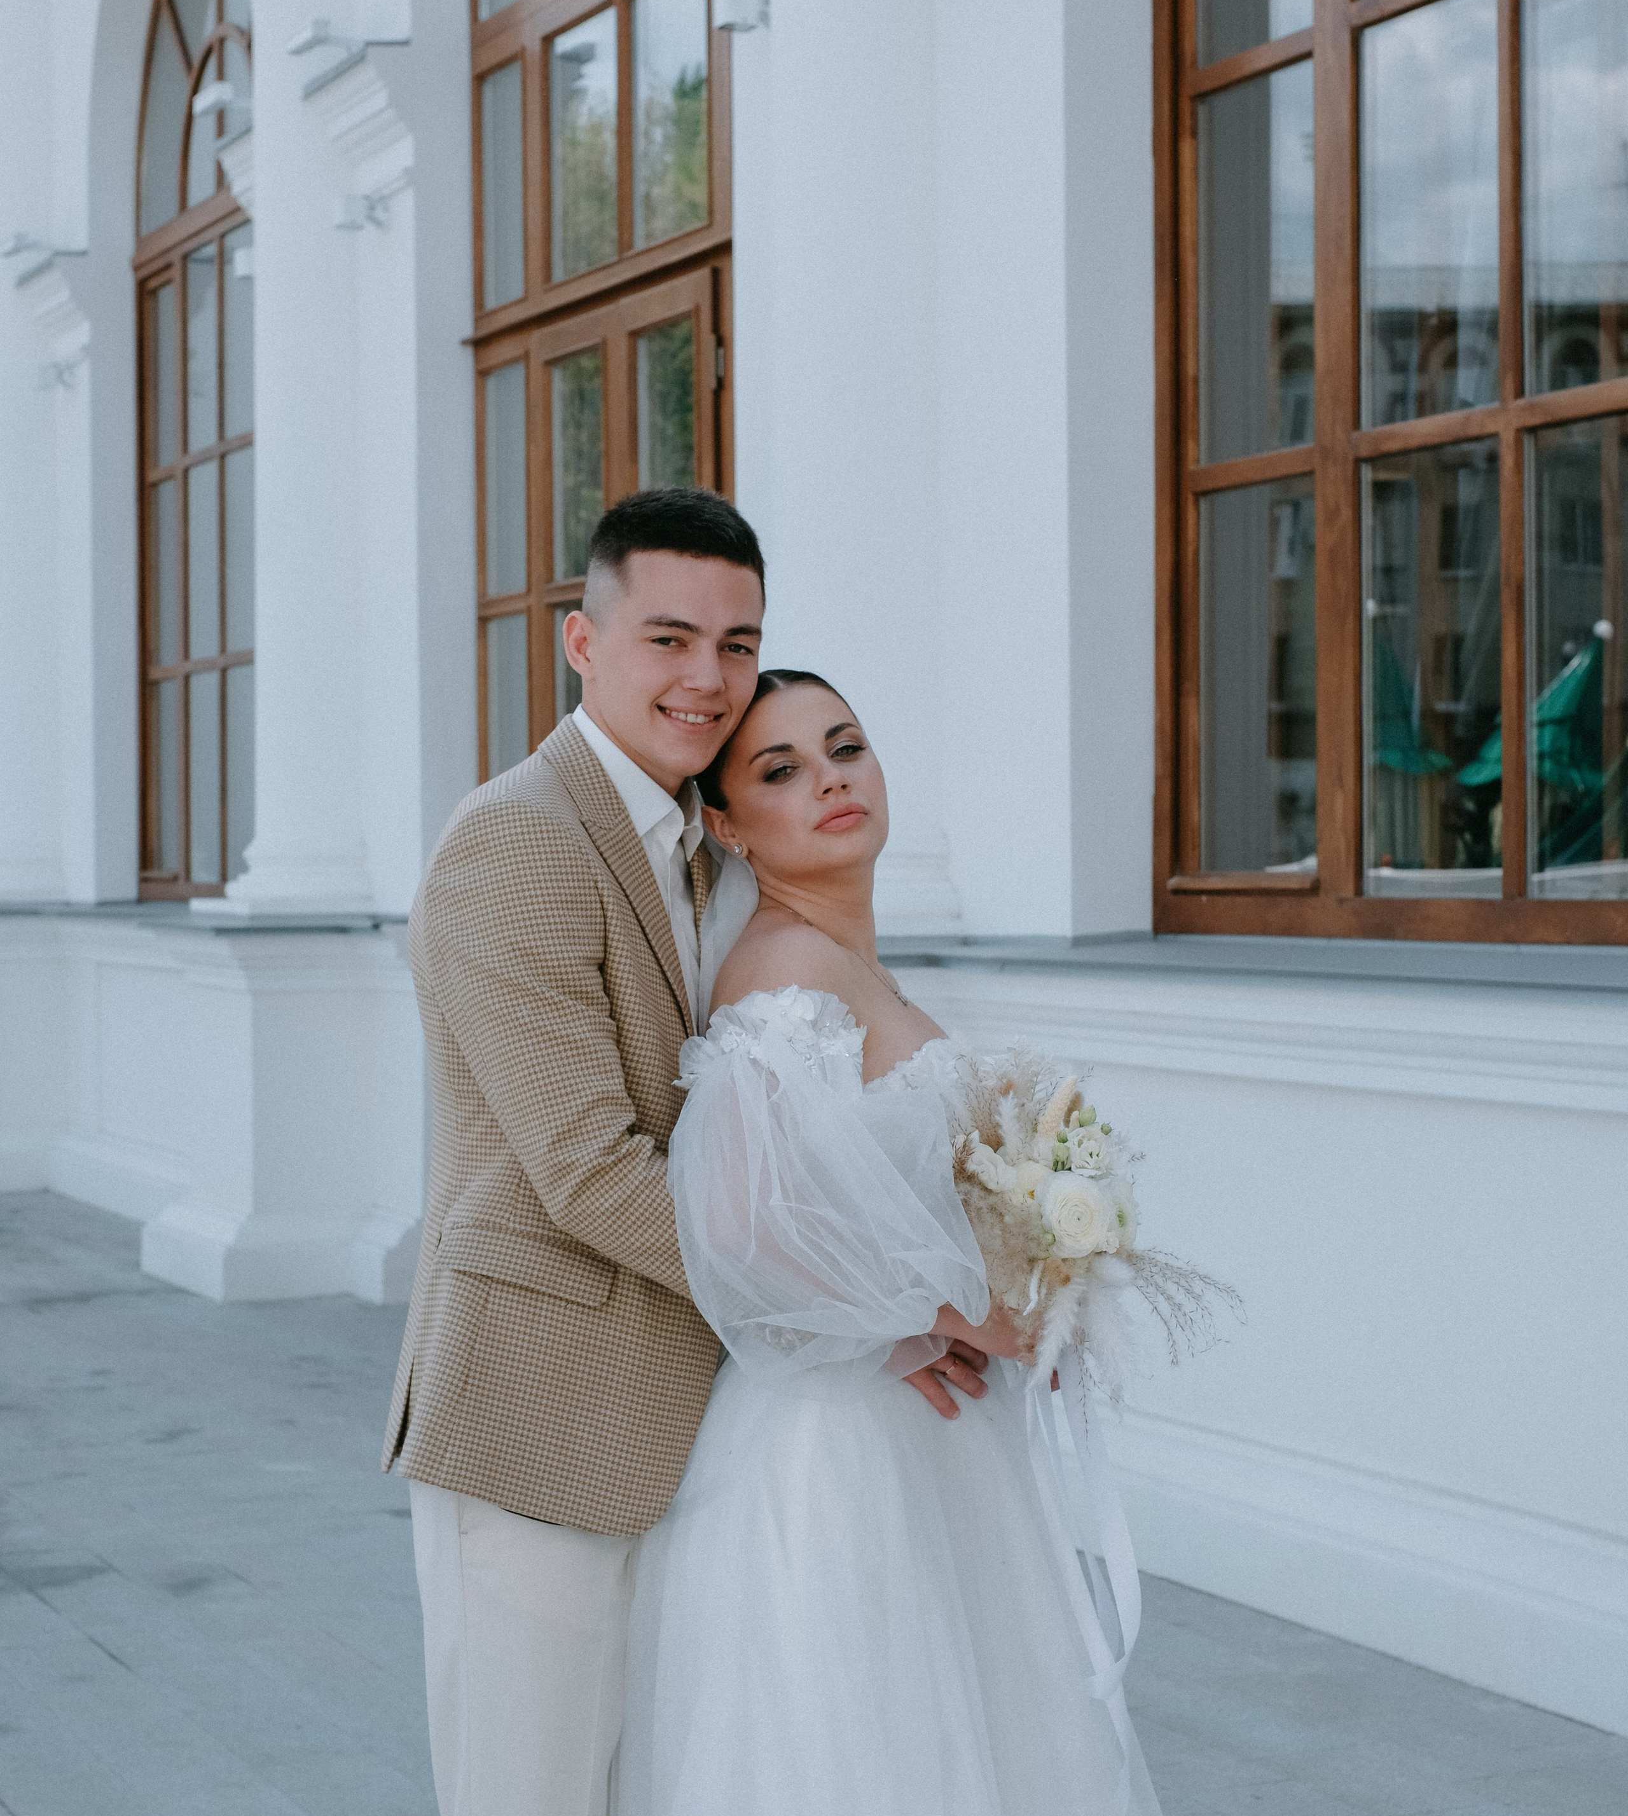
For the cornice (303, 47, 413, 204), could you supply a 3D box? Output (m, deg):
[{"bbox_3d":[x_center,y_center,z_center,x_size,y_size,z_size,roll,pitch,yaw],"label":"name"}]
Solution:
[{"bbox_3d":[-1.535,-2.617,12.101,0.156,0.448,0.695,-1,1,-25],"label":"cornice"}]

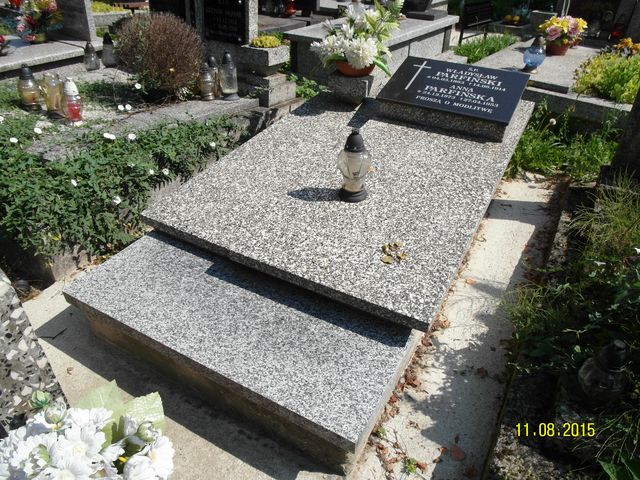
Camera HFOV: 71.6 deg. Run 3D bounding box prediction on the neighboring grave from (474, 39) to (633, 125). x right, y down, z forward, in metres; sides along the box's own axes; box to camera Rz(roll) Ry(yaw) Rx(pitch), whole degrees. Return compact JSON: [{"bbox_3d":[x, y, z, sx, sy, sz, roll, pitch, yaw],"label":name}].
[{"bbox_3d":[1.912,-1.241,3.402,1.142,0.220,1.472,28,45,32],"label":"neighboring grave"}]

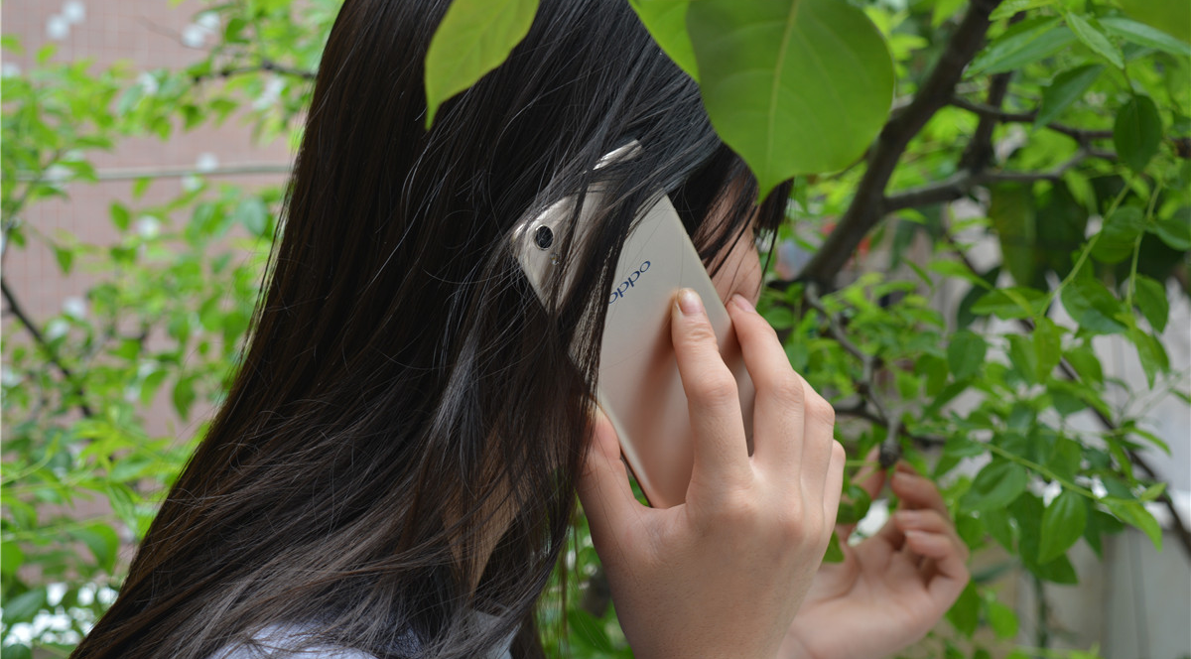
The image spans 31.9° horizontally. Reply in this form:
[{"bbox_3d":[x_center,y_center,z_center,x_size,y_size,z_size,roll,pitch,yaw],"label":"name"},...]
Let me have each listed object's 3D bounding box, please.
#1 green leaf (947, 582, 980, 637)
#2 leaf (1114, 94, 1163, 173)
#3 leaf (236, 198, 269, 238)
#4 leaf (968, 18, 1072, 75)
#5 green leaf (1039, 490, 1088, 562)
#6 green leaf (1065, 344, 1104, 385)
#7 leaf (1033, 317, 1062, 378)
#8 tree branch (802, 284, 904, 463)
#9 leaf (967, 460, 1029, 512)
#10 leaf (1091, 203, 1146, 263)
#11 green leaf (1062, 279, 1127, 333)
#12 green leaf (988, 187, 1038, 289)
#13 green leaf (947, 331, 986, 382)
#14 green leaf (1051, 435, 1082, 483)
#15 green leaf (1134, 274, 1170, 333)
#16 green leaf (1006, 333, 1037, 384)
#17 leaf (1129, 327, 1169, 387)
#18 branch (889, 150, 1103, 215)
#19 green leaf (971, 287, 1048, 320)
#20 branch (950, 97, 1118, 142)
[{"bbox_3d":[0.206,0.157,1.170,0.018,0.032,0.014,2,0,-17],"label":"green leaf"},{"bbox_3d":[0.292,-0.105,1.120,0.026,0.043,0.015,0,0,6],"label":"leaf"},{"bbox_3d":[-0.234,-0.076,1.420,0.020,0.029,0.010,-14,0,-2],"label":"leaf"},{"bbox_3d":[0.196,-0.131,0.960,0.054,0.021,0.014,-28,-32,0],"label":"leaf"},{"bbox_3d":[0.249,0.105,1.110,0.022,0.040,0.015,25,0,12],"label":"green leaf"},{"bbox_3d":[0.275,0.019,1.170,0.017,0.027,0.015,-40,0,-14],"label":"green leaf"},{"bbox_3d":[0.252,0.010,1.160,0.016,0.034,0.013,2,0,-11],"label":"leaf"},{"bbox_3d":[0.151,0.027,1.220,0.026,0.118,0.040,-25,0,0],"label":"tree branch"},{"bbox_3d":[0.187,0.072,0.970,0.033,0.021,0.010,-43,-15,0],"label":"leaf"},{"bbox_3d":[0.237,-0.044,0.945,0.019,0.031,0.010,28,0,7],"label":"leaf"},{"bbox_3d":[0.226,-0.011,0.945,0.037,0.018,0.012,37,-16,0],"label":"green leaf"},{"bbox_3d":[0.280,-0.063,1.400,0.029,0.068,0.014,-4,0,0],"label":"green leaf"},{"bbox_3d":[0.212,0.015,1.190,0.021,0.030,0.015,11,0,13],"label":"green leaf"},{"bbox_3d":[0.219,0.060,0.970,0.014,0.023,0.010,-6,0,0],"label":"green leaf"},{"bbox_3d":[0.252,-0.012,0.945,0.013,0.028,0.010,-25,0,0],"label":"green leaf"},{"bbox_3d":[0.242,0.017,1.180,0.015,0.030,0.014,-24,0,15],"label":"green leaf"},{"bbox_3d":[0.308,0.015,1.160,0.017,0.034,0.015,-17,0,8],"label":"leaf"},{"bbox_3d":[0.249,-0.093,1.300,0.142,0.026,0.040,-13,0,0],"label":"branch"},{"bbox_3d":[0.193,-0.012,0.970,0.036,0.016,0.014,-11,-35,0],"label":"green leaf"},{"bbox_3d":[0.273,-0.131,1.300,0.104,0.014,0.030,12,0,0],"label":"branch"}]

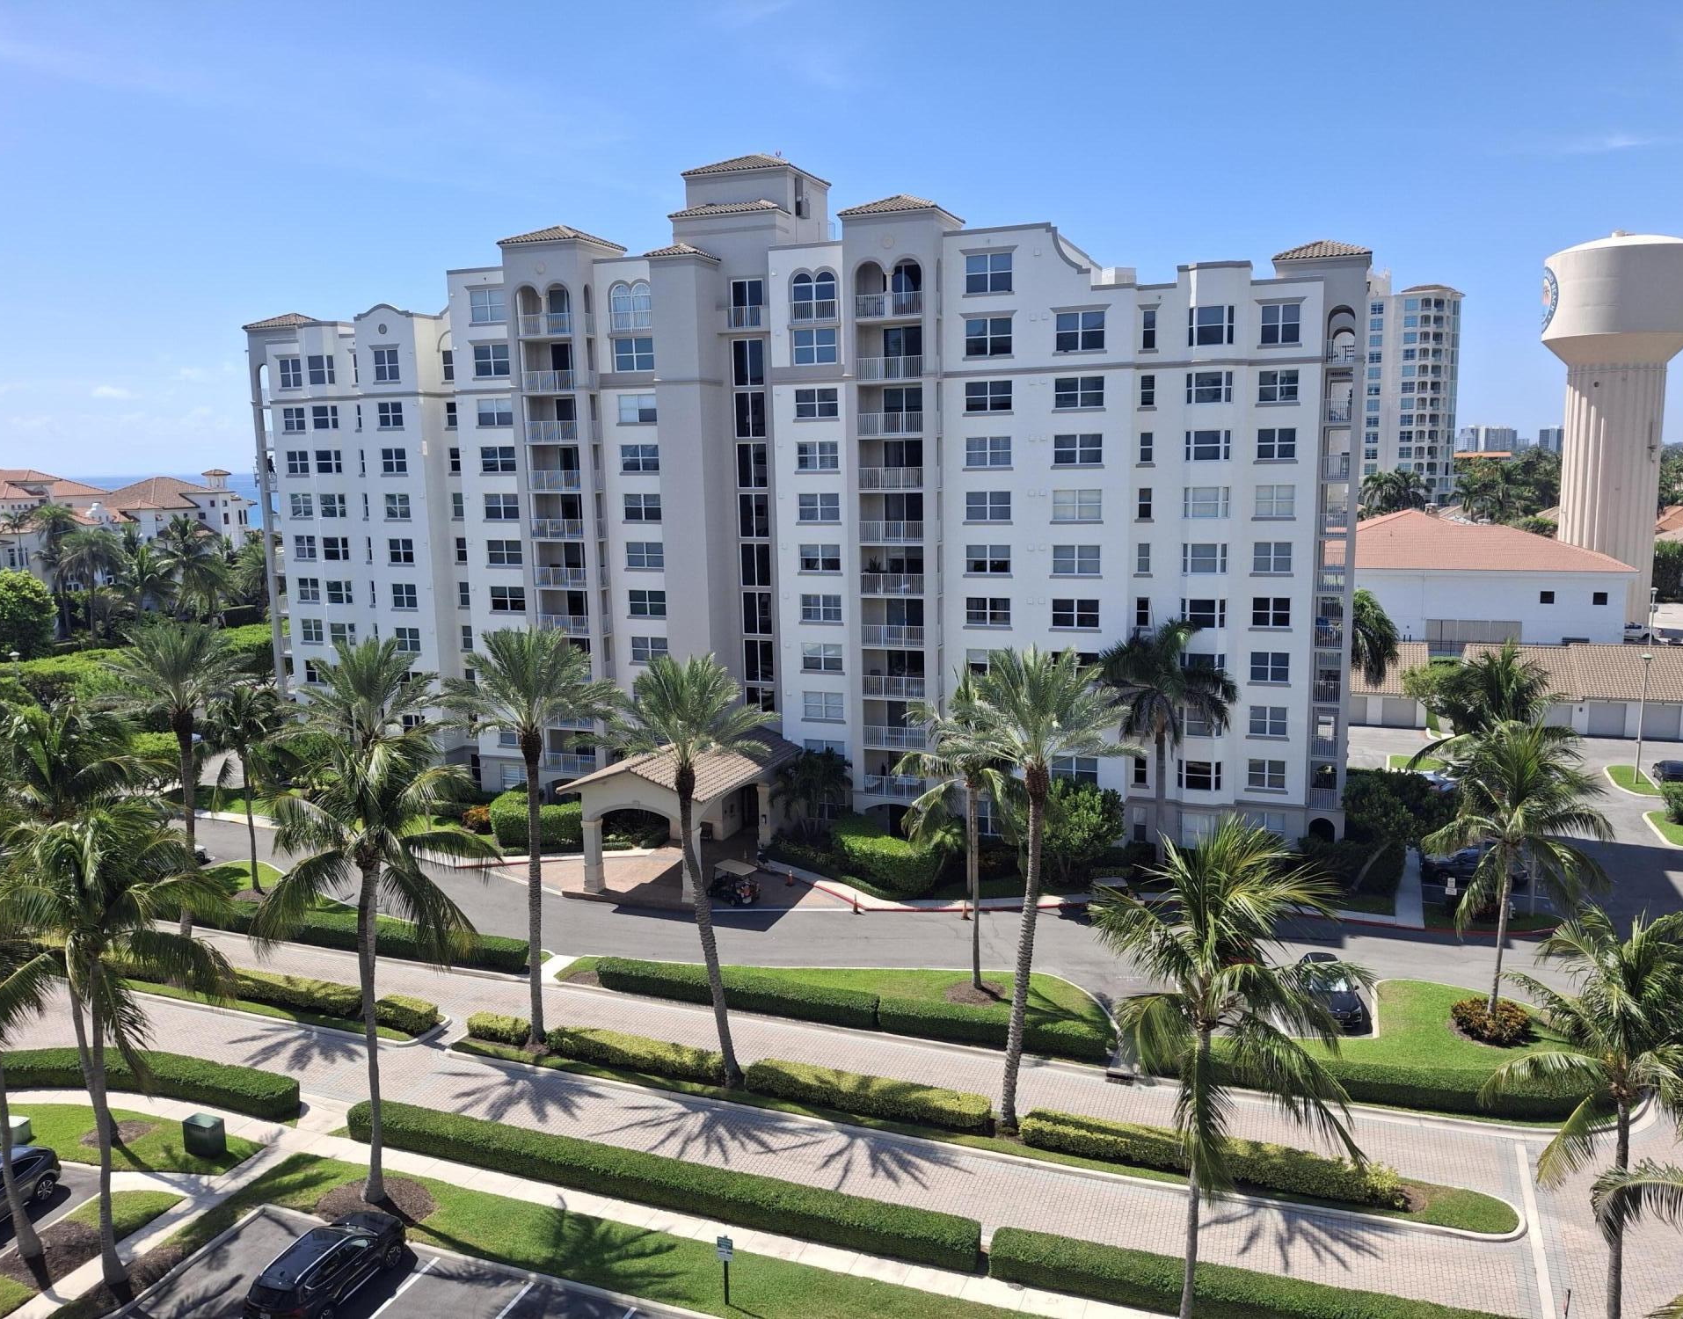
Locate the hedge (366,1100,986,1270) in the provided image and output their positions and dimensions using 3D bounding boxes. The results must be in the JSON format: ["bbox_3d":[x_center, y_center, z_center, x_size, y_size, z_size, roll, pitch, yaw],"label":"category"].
[{"bbox_3d":[-5.892,15.210,37.348,20.442,0.760,1.220,2,10,21],"label":"hedge"}]

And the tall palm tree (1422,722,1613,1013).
[{"bbox_3d":[25.481,7.673,47.516,7.000,11.000,6.800,-1,9,0],"label":"tall palm tree"}]

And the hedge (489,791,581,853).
[{"bbox_3d":[-17.488,9.797,75.272,5.200,2.000,3.500,0,9,5],"label":"hedge"}]

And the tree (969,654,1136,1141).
[{"bbox_3d":[6.438,7.600,41.019,6.200,16.140,6.200,-1,9,0],"label":"tree"}]

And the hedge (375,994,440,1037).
[{"bbox_3d":[-16.710,13.568,48.780,2.307,0.850,1.100,3,10,27],"label":"hedge"}]

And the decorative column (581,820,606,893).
[{"bbox_3d":[-12.991,10.152,66.442,0.900,3.750,0.900,2,10,20],"label":"decorative column"}]

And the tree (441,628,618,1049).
[{"bbox_3d":[-11.935,7.025,49.447,6.790,16.732,6.790,-1,9,0],"label":"tree"}]

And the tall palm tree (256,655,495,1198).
[{"bbox_3d":[-14.126,9.190,38.981,7.196,15.861,7.196,-1,9,0],"label":"tall palm tree"}]

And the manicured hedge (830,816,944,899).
[{"bbox_3d":[2.199,10.784,69.387,3.600,2.100,6.600,-9,12,-41],"label":"manicured hedge"}]

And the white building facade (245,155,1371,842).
[{"bbox_3d":[-4.252,-10.722,79.726,68.000,38.400,20.200,2,10,20],"label":"white building facade"}]

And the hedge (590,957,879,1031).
[{"bbox_3d":[-4.561,14.091,53.770,13.091,0.900,1.586,2,10,21],"label":"hedge"}]

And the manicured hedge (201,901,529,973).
[{"bbox_3d":[-22.143,12.283,57.462,19.421,0.870,1.250,2,10,22],"label":"manicured hedge"}]

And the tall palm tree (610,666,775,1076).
[{"bbox_3d":[-5.029,7.546,44.960,6.100,15.500,6.000,-1,9,0],"label":"tall palm tree"}]

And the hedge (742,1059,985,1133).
[{"bbox_3d":[0.835,14.306,41.891,8.454,0.800,1.150,3,10,23],"label":"hedge"}]

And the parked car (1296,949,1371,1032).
[{"bbox_3d":[20.102,13.482,51.876,1.890,1.660,4.680,1,9,15],"label":"parked car"}]

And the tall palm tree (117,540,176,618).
[{"bbox_3d":[-83.120,-9.290,152.000,6.600,9.800,6.400,-1,9,0],"label":"tall palm tree"}]

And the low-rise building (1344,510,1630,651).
[{"bbox_3d":[70.624,-9.941,150.766,37.500,14.300,25.000,3,10,23],"label":"low-rise building"}]

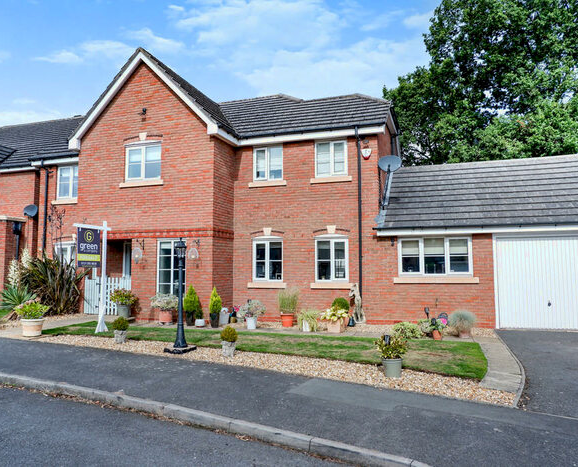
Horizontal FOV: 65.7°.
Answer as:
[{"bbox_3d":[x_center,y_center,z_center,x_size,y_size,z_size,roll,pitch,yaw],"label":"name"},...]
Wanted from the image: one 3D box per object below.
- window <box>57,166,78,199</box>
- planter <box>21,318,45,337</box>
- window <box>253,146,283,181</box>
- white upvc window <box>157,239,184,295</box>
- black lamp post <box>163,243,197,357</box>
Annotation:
[{"bbox_3d":[-7.187,-1.696,14.794,1.148,1.138,0.100,-2,-5,16],"label":"window"},{"bbox_3d":[-5.502,2.019,9.613,0.451,0.343,0.451,-2,-5,16],"label":"planter"},{"bbox_3d":[-0.573,-1.943,12.430,0.878,0.993,0.100,-2,-5,16],"label":"window"},{"bbox_3d":[-3.069,0.934,11.769,0.890,1.590,0.090,-2,-5,17],"label":"white upvc window"},{"bbox_3d":[-1.872,1.058,7.748,0.500,1.950,0.500,-2,-5,16],"label":"black lamp post"}]

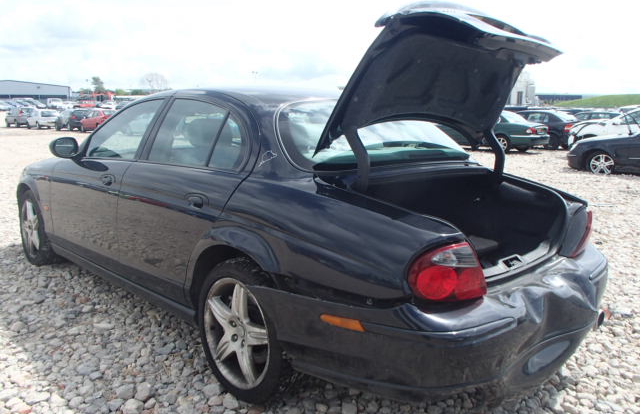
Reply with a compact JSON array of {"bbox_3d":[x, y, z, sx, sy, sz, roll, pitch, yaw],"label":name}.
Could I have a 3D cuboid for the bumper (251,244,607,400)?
[{"bbox_3d":[0.682,0.406,2.393,1.800,0.520,0.860,-9,14,-43],"label":"bumper"}]

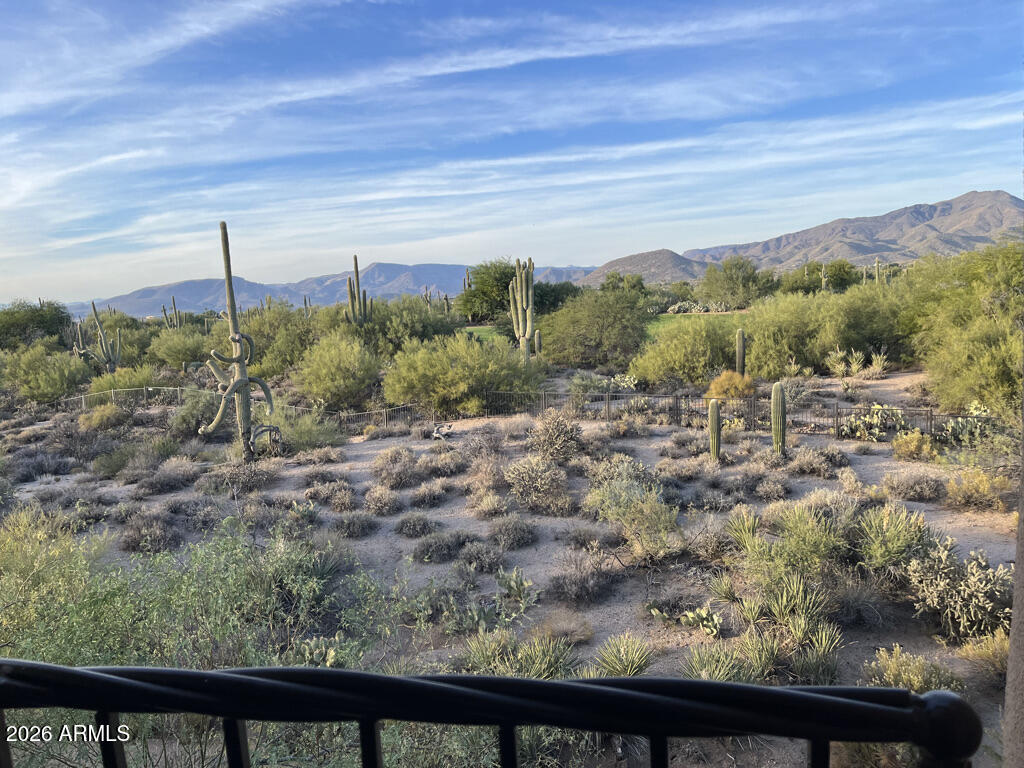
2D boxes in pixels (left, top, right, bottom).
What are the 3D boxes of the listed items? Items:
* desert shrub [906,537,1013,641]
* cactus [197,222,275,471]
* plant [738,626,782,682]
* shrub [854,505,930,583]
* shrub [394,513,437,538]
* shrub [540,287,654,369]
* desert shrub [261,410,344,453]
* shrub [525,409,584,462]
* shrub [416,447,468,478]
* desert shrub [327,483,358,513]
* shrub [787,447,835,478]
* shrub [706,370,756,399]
[{"bbox_3d":[5.991,2.581,10.176,1.547,1.170,1.470,2,9,31],"label":"desert shrub"},{"bbox_3d":[-9.137,-1.292,25.512,2.520,7.995,1.600,0,6,0],"label":"cactus"},{"bbox_3d":[2.942,3.170,9.144,0.549,0.557,0.549,0,8,18],"label":"plant"},{"bbox_3d":[6.228,2.566,12.582,1.143,1.232,1.029,1,9,27],"label":"shrub"},{"bbox_3d":[-1.938,2.805,15.442,0.845,0.420,0.760,-4,7,-8],"label":"shrub"},{"bbox_3d":[5.033,-3.310,46.919,6.844,4.994,6.502,0,6,0],"label":"shrub"},{"bbox_3d":[-7.257,1.479,26.663,2.826,1.280,2.402,-5,9,-15],"label":"desert shrub"},{"bbox_3d":[1.440,1.617,25.442,1.894,1.628,1.749,0,6,0],"label":"shrub"},{"bbox_3d":[-2.061,2.275,22.500,1.578,0.761,1.184,0,6,0],"label":"shrub"},{"bbox_3d":[-3.863,2.560,17.529,0.731,0.615,0.658,-5,7,-13],"label":"desert shrub"},{"bbox_3d":[8.373,2.154,21.583,1.274,0.787,1.147,0,6,0],"label":"shrub"},{"bbox_3d":[8.819,0.080,31.150,1.990,1.265,1.791,-1,9,16],"label":"shrub"}]

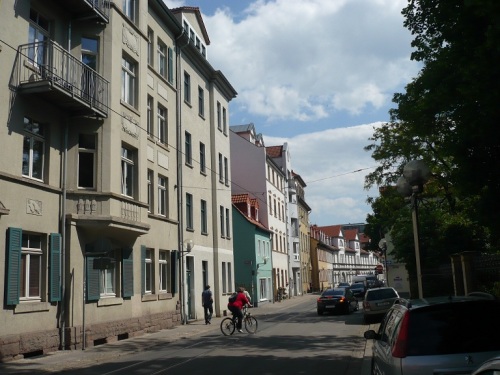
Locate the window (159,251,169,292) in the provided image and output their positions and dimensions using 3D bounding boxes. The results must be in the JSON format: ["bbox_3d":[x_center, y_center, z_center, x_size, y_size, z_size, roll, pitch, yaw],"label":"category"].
[{"bbox_3d":[-3.688,3.576,21.213,0.140,1.820,1.060,-5,-11,14],"label":"window"}]

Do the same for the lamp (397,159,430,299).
[{"bbox_3d":[3.398,1.494,10.036,0.500,3.870,1.800,-5,-11,14],"label":"lamp"}]

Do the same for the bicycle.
[{"bbox_3d":[-0.390,4.792,18.281,1.720,1.040,0.580,5,-14,-35],"label":"bicycle"}]

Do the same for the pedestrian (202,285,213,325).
[{"bbox_3d":[-2.003,5.532,23.871,0.520,1.780,0.400,-5,-11,14],"label":"pedestrian"}]

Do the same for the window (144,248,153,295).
[{"bbox_3d":[-4.304,3.543,21.413,0.180,1.900,1.080,-5,-11,14],"label":"window"}]

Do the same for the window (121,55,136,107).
[{"bbox_3d":[-4.326,-3.727,17.824,0.150,1.860,1.200,-5,-11,14],"label":"window"}]

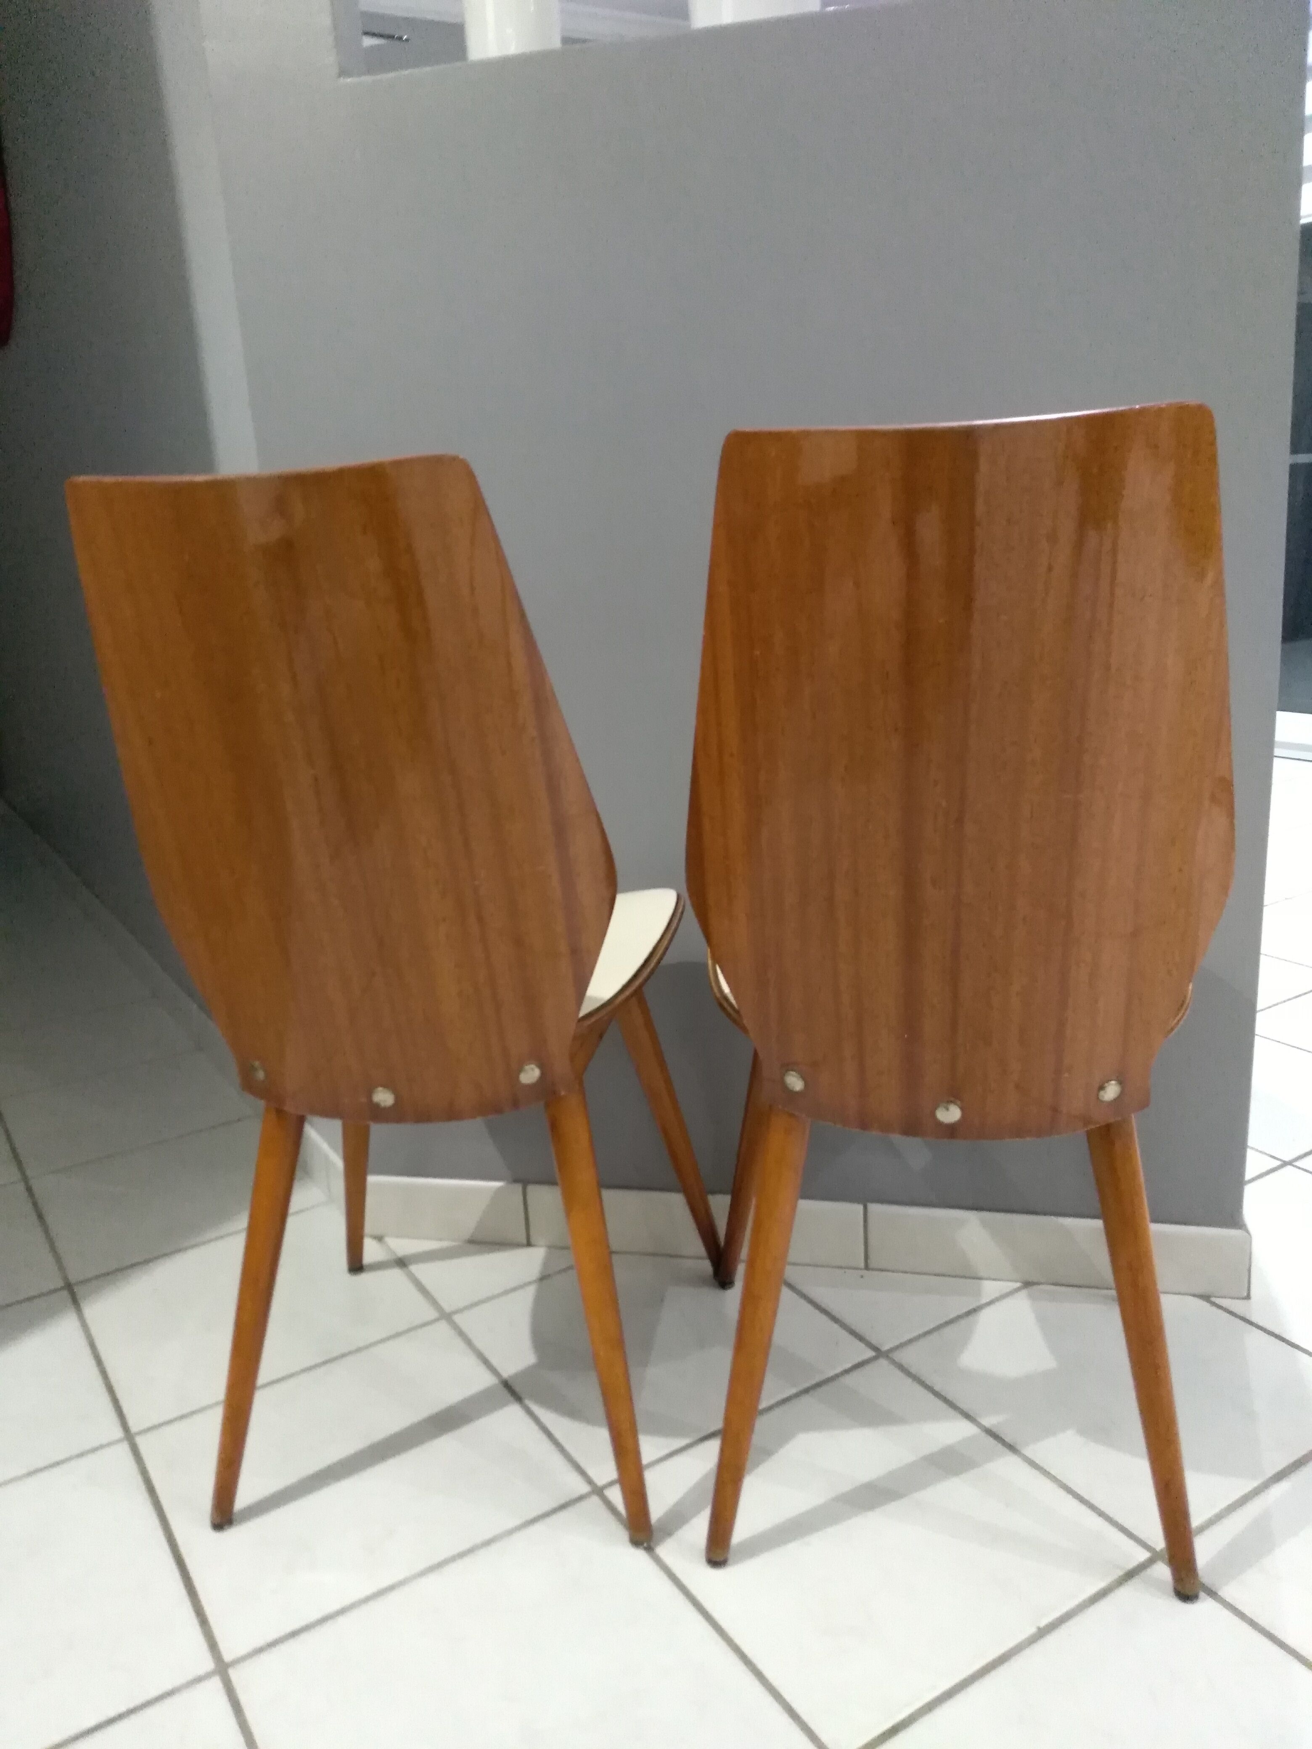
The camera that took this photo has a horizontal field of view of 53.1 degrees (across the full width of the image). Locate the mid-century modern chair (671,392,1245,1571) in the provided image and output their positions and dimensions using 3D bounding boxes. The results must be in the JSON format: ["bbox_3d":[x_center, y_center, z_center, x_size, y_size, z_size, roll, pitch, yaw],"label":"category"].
[{"bbox_3d":[0.235,0.095,1.099,0.450,0.875,0.505,-1,15,9],"label":"mid-century modern chair"}]

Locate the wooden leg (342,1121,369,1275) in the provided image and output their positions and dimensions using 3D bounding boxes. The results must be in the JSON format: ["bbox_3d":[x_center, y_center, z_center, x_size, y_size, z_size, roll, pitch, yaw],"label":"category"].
[{"bbox_3d":[-0.329,0.270,1.446,0.034,0.438,0.034,10,27,5],"label":"wooden leg"}]

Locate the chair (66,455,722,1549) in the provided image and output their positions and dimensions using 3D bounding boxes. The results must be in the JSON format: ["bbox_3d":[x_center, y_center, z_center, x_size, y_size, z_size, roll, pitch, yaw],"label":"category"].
[{"bbox_3d":[-0.196,0.098,1.175,0.450,0.875,0.505,-1,15,8],"label":"chair"}]

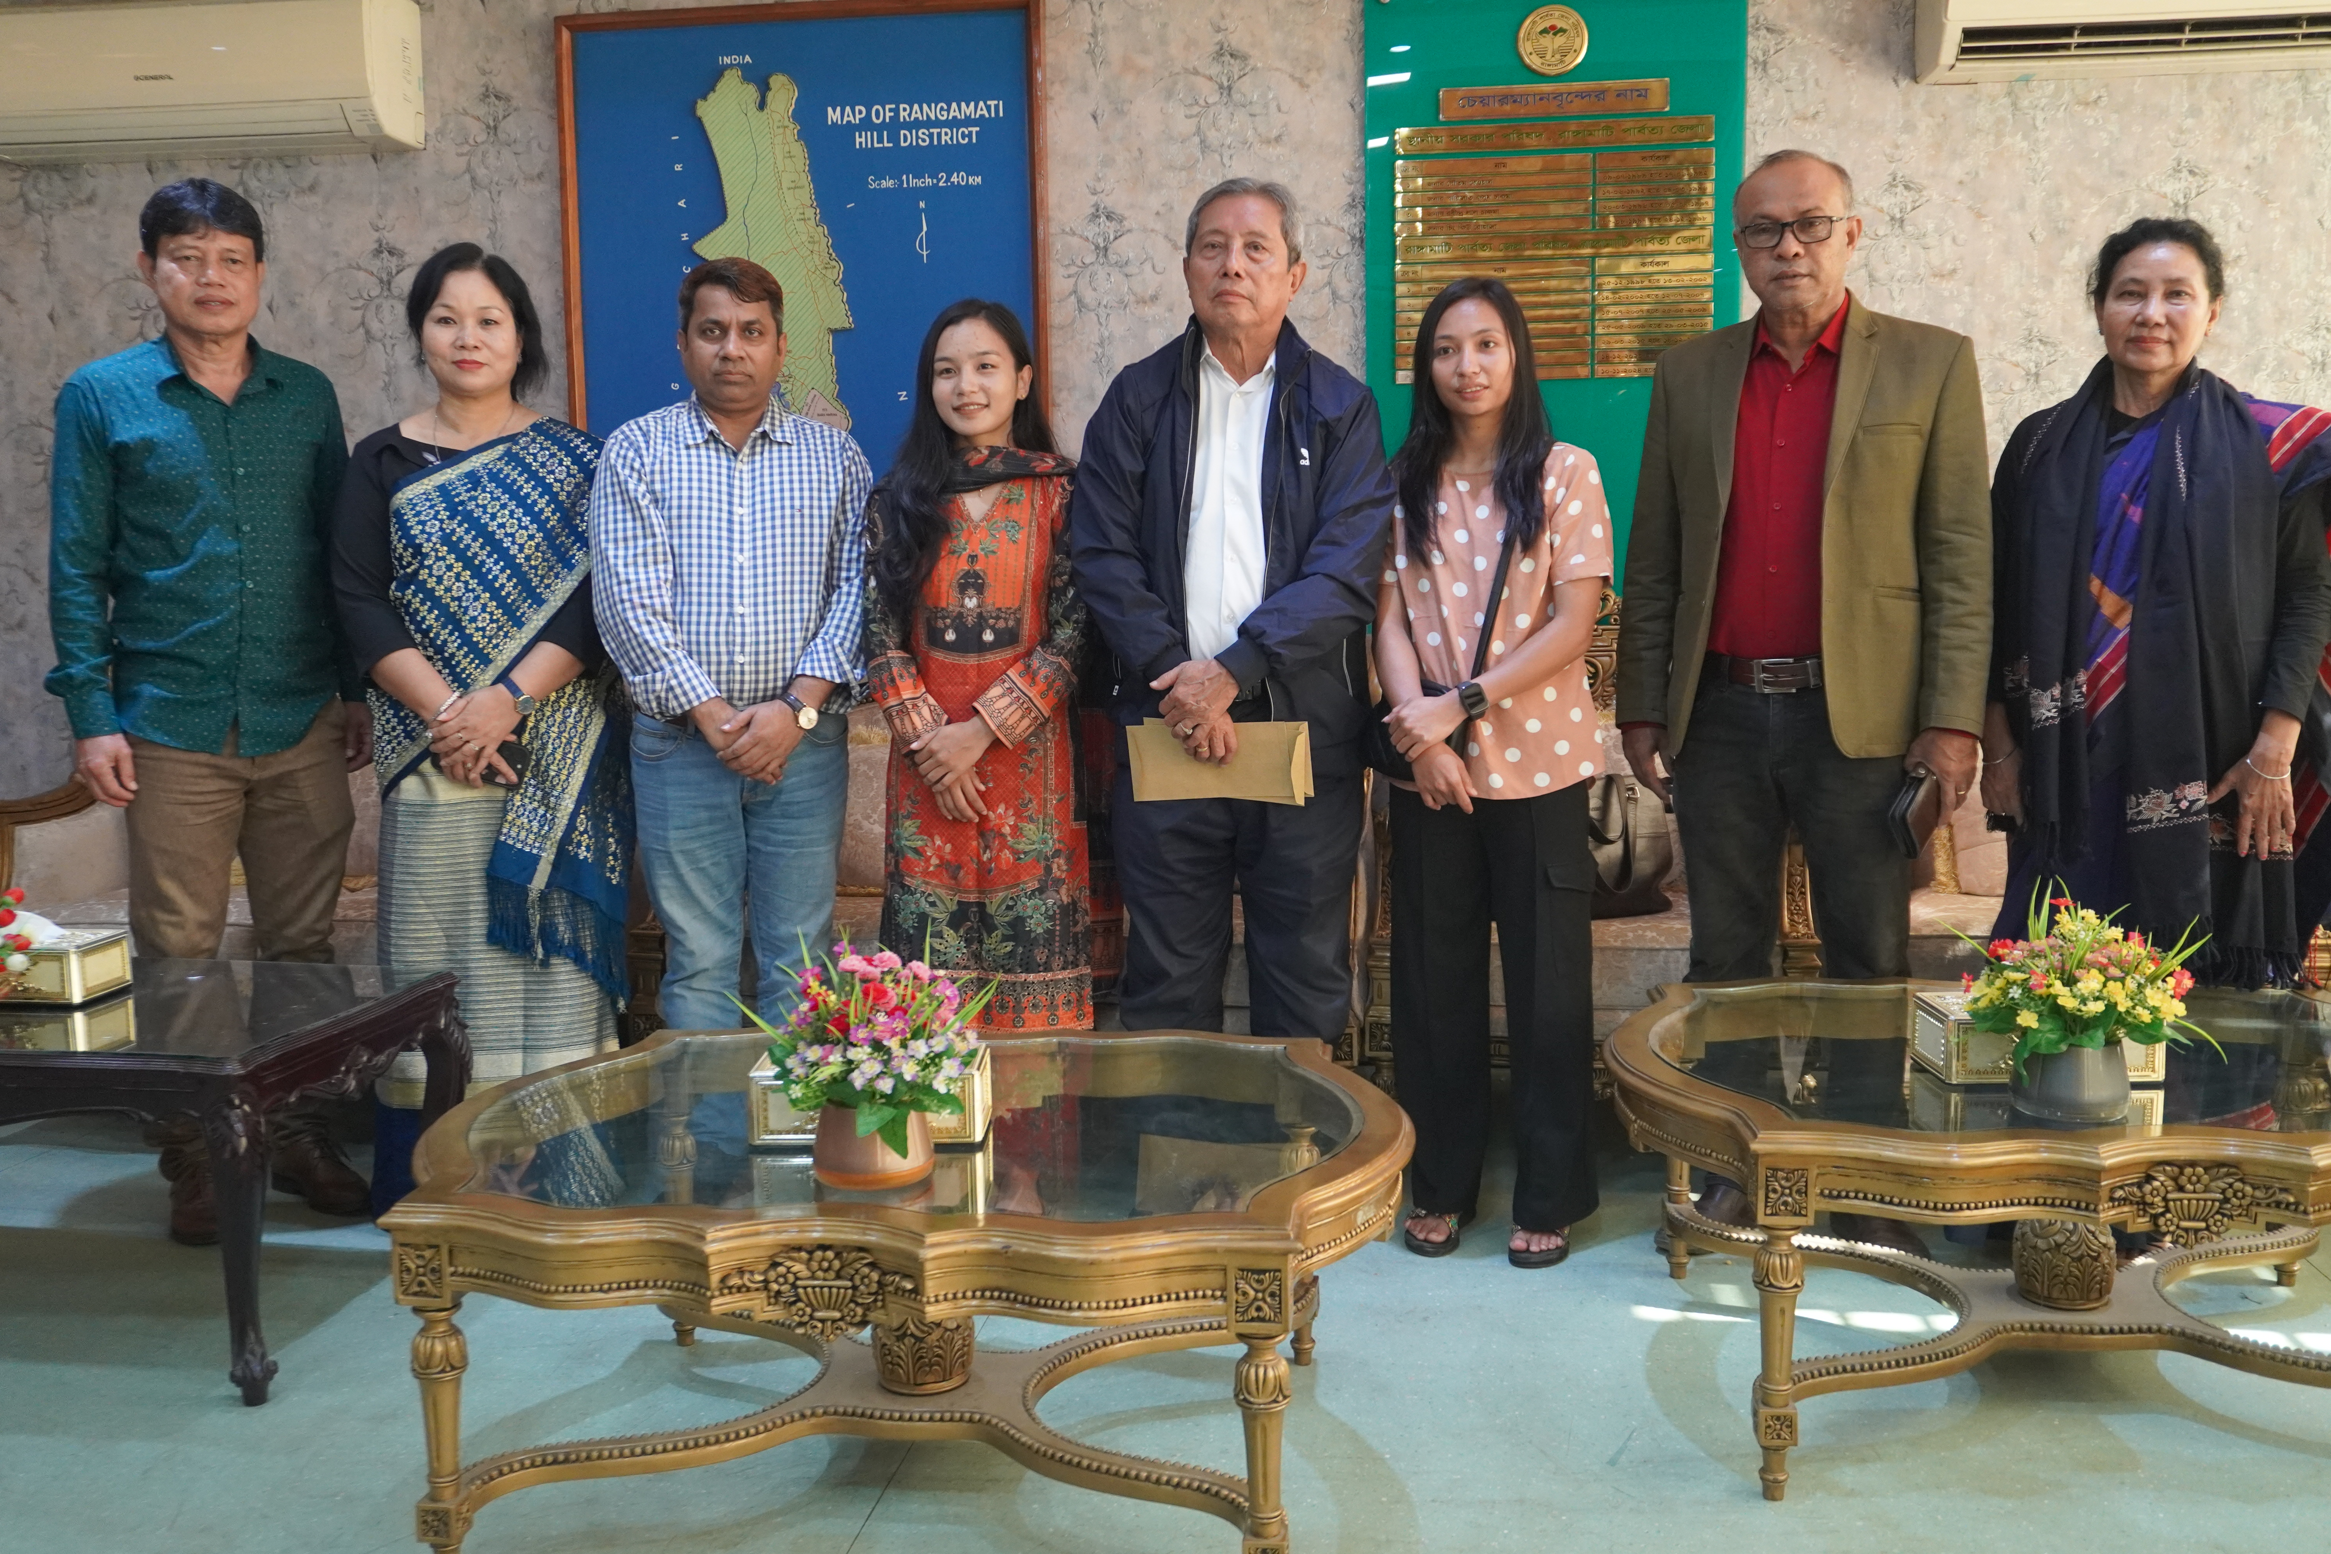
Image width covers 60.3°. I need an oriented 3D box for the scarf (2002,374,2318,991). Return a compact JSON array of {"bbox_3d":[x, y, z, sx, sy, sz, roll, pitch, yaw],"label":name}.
[{"bbox_3d":[1.500,-0.156,3.056,0.440,0.943,0.300,1,7,16],"label":"scarf"}]

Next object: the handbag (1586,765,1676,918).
[{"bbox_3d":[0.802,0.114,3.732,0.290,0.265,0.140,0,7,6],"label":"handbag"}]

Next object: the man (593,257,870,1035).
[{"bbox_3d":[-0.695,-0.040,3.278,0.460,1.584,0.340,-1,7,-3],"label":"man"}]

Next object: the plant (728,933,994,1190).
[{"bbox_3d":[-0.338,0.314,2.248,0.280,0.260,0.260,0,7,6],"label":"plant"}]

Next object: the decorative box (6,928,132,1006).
[{"bbox_3d":[-1.716,0.289,3.036,0.260,0.087,0.130,0,7,11],"label":"decorative box"}]

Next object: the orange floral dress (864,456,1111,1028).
[{"bbox_3d":[-0.277,-0.042,3.135,0.386,0.906,0.270,-1,7,-1],"label":"orange floral dress"}]

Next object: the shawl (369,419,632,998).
[{"bbox_3d":[-1.065,-0.101,3.208,0.419,0.932,0.290,-2,7,-7],"label":"shawl"}]

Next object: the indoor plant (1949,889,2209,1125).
[{"bbox_3d":[1.096,0.260,2.393,0.286,0.263,0.250,0,7,6],"label":"indoor plant"}]

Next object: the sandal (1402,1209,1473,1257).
[{"bbox_3d":[0.445,0.706,3.249,0.095,0.075,0.240,1,7,17],"label":"sandal"}]

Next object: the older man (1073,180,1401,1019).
[{"bbox_3d":[0.116,-0.106,3.261,0.510,1.693,0.360,-1,7,3],"label":"older man"}]

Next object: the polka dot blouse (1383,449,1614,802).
[{"bbox_3d":[0.519,-0.248,3.134,0.370,0.555,0.250,1,7,14],"label":"polka dot blouse"}]

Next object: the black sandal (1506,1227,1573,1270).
[{"bbox_3d":[0.583,0.704,3.184,0.098,0.070,0.235,-1,7,3],"label":"black sandal"}]

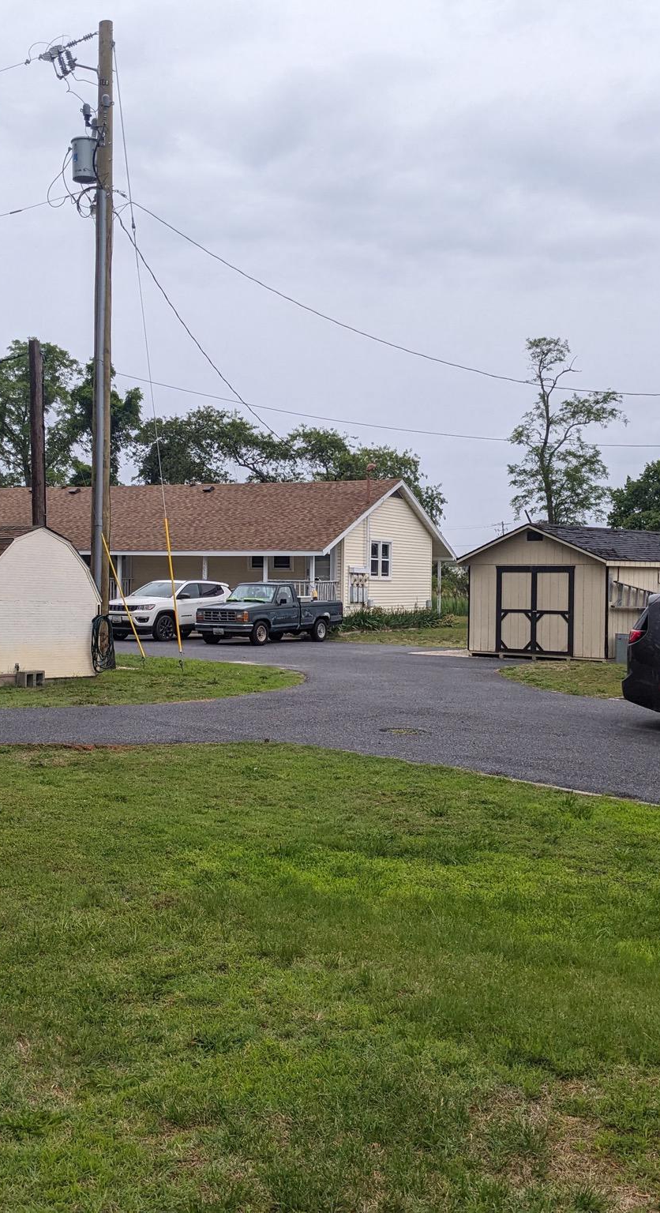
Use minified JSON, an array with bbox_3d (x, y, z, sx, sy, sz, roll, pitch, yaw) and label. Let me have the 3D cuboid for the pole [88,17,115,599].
[{"bbox_3d":[-4.098,-4.693,22.914,0.340,11.700,0.340,1,1,0],"label":"pole"}]

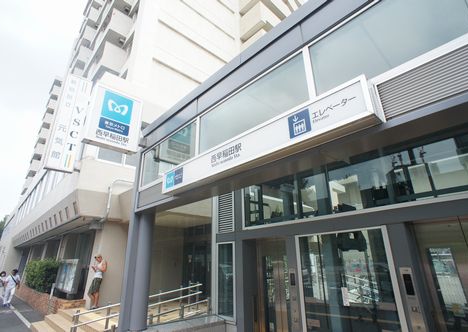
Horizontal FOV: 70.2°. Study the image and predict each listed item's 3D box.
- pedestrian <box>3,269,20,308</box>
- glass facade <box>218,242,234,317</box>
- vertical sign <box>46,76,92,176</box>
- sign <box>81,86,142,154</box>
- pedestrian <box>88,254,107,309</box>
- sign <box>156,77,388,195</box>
[{"bbox_3d":[-10.475,5.757,15.744,0.550,1.680,0.400,12,-24,-30],"label":"pedestrian"},{"bbox_3d":[-0.151,2.470,7.273,0.050,1.485,0.514,17,-26,-38],"label":"glass facade"},{"bbox_3d":[-6.100,-1.595,12.347,0.836,3.861,0.250,17,-26,-38],"label":"vertical sign"},{"bbox_3d":[-2.383,-0.919,6.664,0.995,1.182,0.200,17,-26,-38],"label":"sign"},{"bbox_3d":[-4.603,3.873,11.243,0.500,1.700,0.420,-18,-27,39],"label":"pedestrian"},{"bbox_3d":[0.097,-0.140,4.104,0.210,0.386,3.444,17,-26,-38],"label":"sign"}]

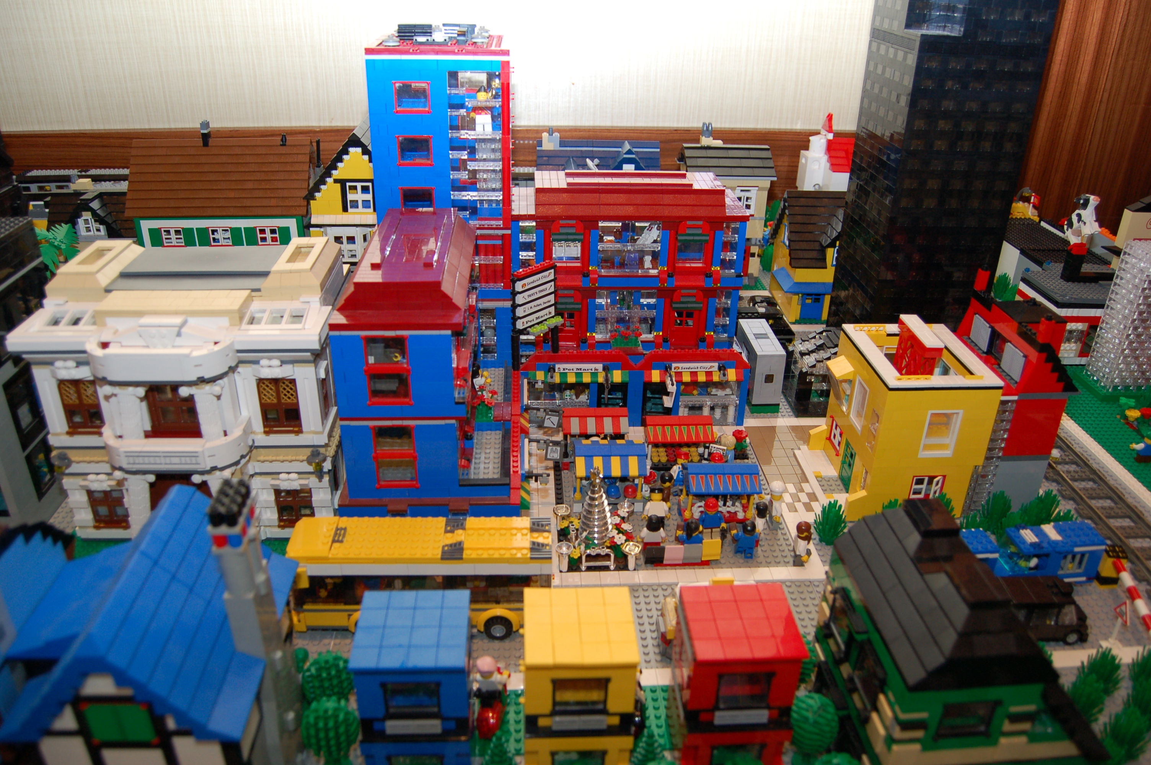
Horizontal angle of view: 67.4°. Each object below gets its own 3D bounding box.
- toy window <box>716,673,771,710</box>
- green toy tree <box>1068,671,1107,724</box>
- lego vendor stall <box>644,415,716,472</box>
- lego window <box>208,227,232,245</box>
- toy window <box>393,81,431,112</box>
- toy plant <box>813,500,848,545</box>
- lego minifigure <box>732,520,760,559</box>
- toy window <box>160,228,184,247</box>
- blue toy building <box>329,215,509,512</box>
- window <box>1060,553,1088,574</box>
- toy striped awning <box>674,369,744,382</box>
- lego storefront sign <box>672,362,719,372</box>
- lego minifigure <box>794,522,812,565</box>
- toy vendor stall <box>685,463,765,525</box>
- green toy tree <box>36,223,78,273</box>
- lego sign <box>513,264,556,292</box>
[{"bbox_3d":[0.099,0.180,0.512,0.034,0.029,0.008,0,27,-4],"label":"toy window"},{"bbox_3d":[0.335,0.210,0.568,0.029,0.038,0.029,0,27,-3],"label":"green toy tree"},{"bbox_3d":[0.100,0.058,0.849,0.064,0.062,0.048,0,27,-3],"label":"lego vendor stall"},{"bbox_3d":[-0.455,-0.188,1.106,0.032,0.028,0.009,-2,27,-5],"label":"lego window"},{"bbox_3d":[-0.148,-0.260,0.786,0.033,0.029,0.008,0,27,-3],"label":"toy window"},{"bbox_3d":[0.224,0.123,0.751,0.029,0.038,0.029,0,27,-3],"label":"toy plant"},{"bbox_3d":[0.146,0.133,0.740,0.023,0.040,0.018,-4,27,-11],"label":"lego minifigure"},{"bbox_3d":[-0.560,-0.202,1.202,0.033,0.029,0.008,-2,27,-7],"label":"toy window"},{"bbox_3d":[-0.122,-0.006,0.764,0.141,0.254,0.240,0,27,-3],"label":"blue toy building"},{"bbox_3d":[0.401,0.145,0.695,0.024,0.020,0.007,0,27,-3],"label":"window"},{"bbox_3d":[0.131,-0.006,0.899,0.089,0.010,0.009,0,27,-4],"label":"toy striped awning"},{"bbox_3d":[0.124,-0.016,0.895,0.048,0.008,0.004,0,27,-4],"label":"lego storefront sign"},{"bbox_3d":[0.190,0.135,0.731,0.016,0.043,0.025,-1,27,-3],"label":"lego minifigure"},{"bbox_3d":[0.129,0.100,0.768,0.064,0.068,0.048,-1,27,-3],"label":"toy vendor stall"},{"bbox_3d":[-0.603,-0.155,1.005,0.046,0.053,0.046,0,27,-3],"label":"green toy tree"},{"bbox_3d":[-0.039,-0.103,0.831,0.008,0.019,0.050,24,35,37],"label":"lego sign"}]

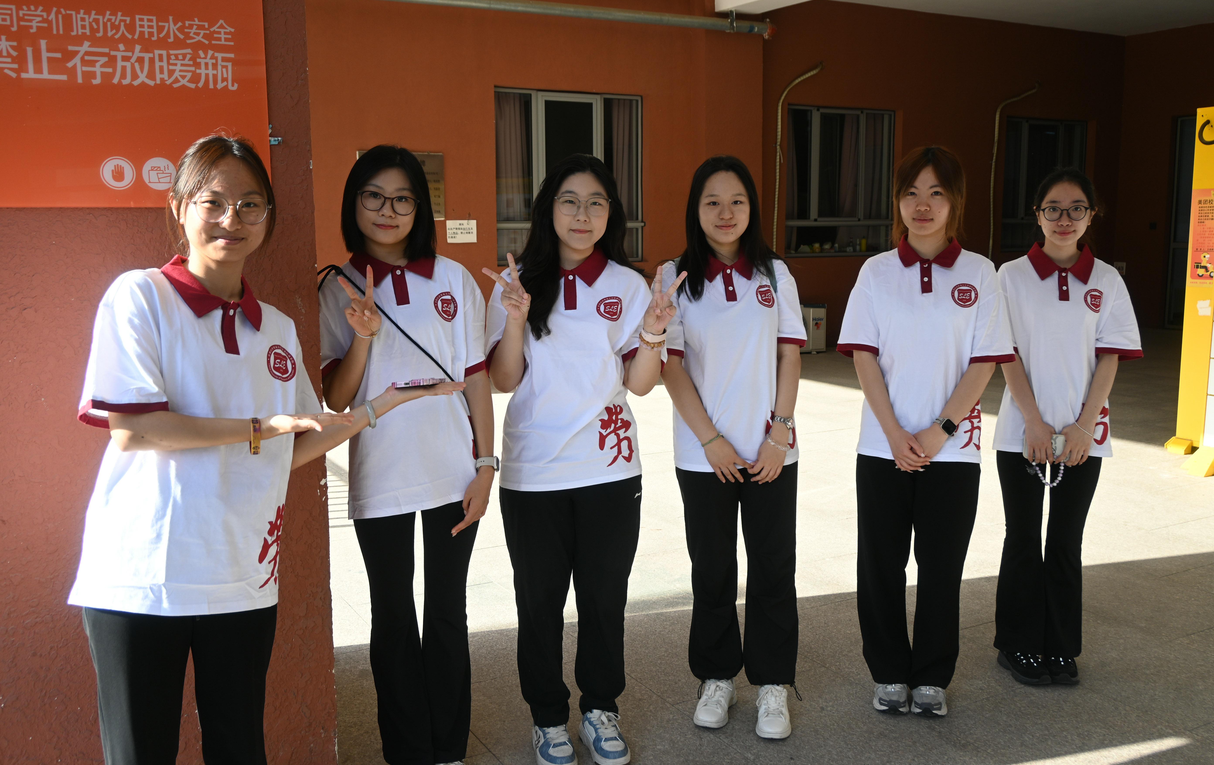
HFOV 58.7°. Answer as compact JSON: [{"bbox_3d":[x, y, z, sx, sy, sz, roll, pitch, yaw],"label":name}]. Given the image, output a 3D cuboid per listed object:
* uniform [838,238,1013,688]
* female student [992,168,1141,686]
[{"bbox_3d":[0.942,0.259,3.261,0.506,1.373,0.270,2,9,17],"label":"uniform"},{"bbox_3d":[1.442,0.145,3.456,0.466,1.629,0.290,1,9,12],"label":"female student"}]

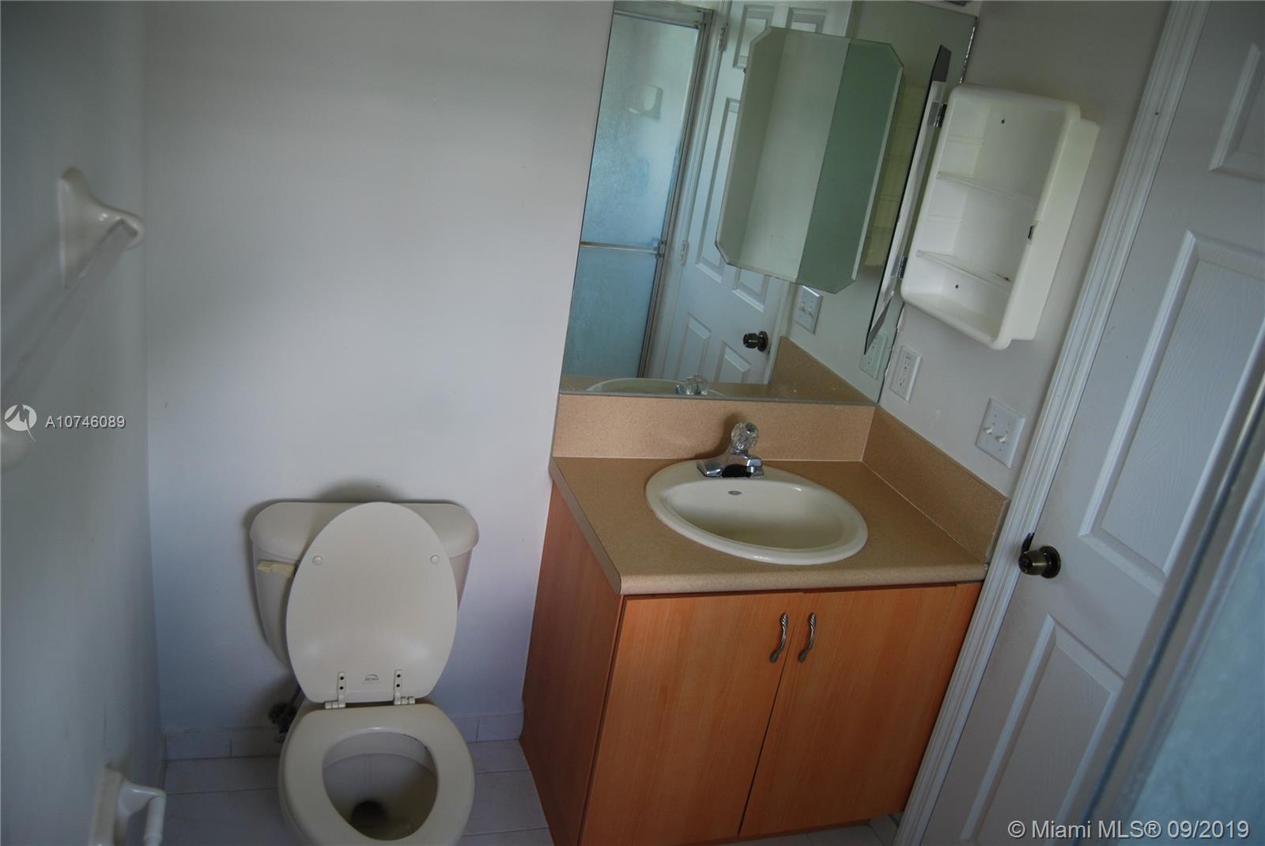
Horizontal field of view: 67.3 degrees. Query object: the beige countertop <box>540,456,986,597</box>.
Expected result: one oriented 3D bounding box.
[{"bbox_3d":[0.285,0.208,2.095,0.828,0.038,0.539,2,22,-20],"label":"beige countertop"}]

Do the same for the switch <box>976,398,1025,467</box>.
[{"bbox_3d":[0.770,0.020,2.007,0.016,0.116,0.118,2,22,-20],"label":"switch"}]

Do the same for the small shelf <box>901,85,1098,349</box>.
[{"bbox_3d":[0.754,-0.436,1.988,0.085,0.476,0.391,2,22,-20],"label":"small shelf"}]

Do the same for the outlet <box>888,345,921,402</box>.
[{"bbox_3d":[0.664,-0.121,2.323,0.008,0.116,0.072,2,22,-20],"label":"outlet"}]

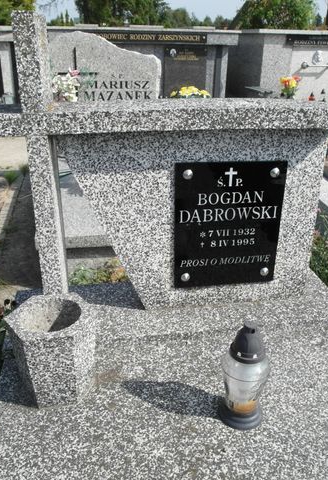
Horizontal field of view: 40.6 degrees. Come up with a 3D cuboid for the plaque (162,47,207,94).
[{"bbox_3d":[0.348,-2.694,7.197,0.681,0.831,0.070,-1,26,-4],"label":"plaque"}]

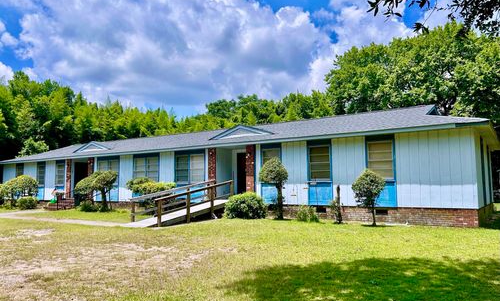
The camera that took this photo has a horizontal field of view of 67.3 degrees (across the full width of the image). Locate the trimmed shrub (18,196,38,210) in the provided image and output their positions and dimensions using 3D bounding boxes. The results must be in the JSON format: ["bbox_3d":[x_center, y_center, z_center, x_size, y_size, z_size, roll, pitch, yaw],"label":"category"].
[{"bbox_3d":[-13.509,3.157,22.799,1.300,0.800,1.250,-4,-6,32],"label":"trimmed shrub"}]

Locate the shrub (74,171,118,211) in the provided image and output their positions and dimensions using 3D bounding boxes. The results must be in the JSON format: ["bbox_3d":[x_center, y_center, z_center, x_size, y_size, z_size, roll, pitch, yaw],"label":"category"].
[{"bbox_3d":[-8.024,2.143,19.628,2.000,2.000,1.450,-4,-6,32],"label":"shrub"}]

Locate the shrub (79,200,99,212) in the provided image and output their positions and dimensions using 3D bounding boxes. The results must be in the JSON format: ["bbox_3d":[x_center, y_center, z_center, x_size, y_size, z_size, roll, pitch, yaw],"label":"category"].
[{"bbox_3d":[-8.455,2.879,19.658,1.050,0.620,1.000,-4,-6,32],"label":"shrub"}]

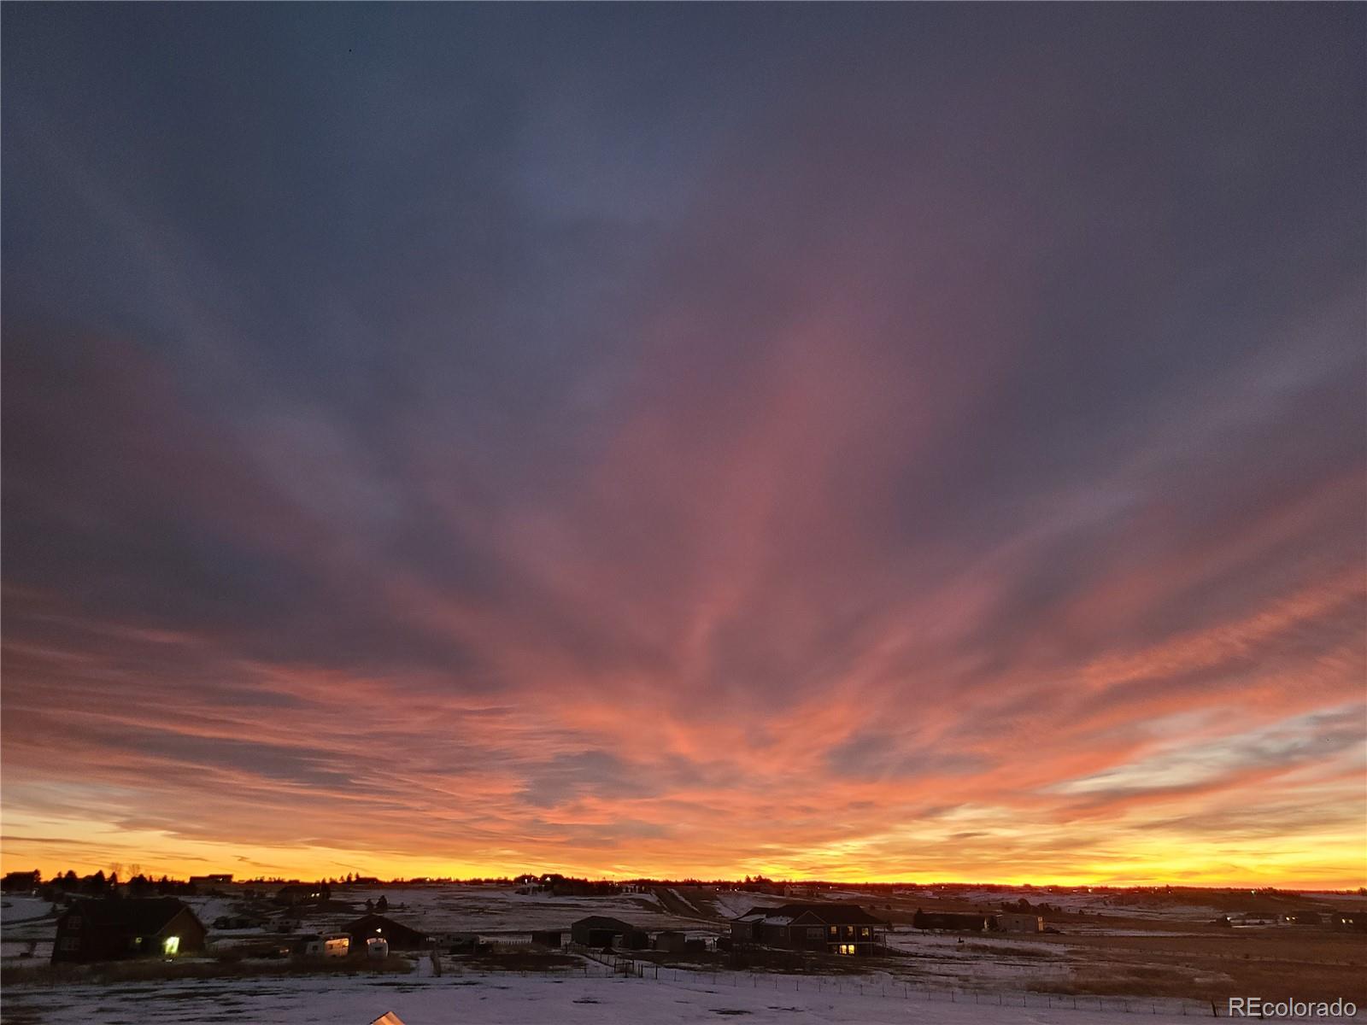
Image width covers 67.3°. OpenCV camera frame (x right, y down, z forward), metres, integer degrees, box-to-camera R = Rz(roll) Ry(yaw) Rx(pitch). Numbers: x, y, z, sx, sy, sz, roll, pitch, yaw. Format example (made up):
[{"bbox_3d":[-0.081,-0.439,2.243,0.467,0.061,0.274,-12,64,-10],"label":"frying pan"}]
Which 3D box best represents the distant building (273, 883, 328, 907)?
[{"bbox_3d":[-140.180,140.820,377.590,16.890,6.680,12.000,5,-21,-14],"label":"distant building"}]

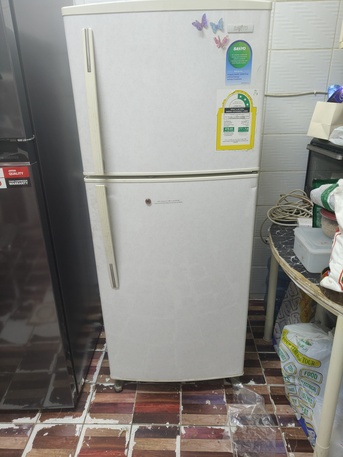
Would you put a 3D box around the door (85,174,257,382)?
[{"bbox_3d":[0.013,0.236,1.249,0.589,0.893,0.090,-2,22,0],"label":"door"}]

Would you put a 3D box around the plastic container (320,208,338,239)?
[{"bbox_3d":[0.655,-0.028,1.224,0.135,0.080,0.135,-2,22,0],"label":"plastic container"}]

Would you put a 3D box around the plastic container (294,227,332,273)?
[{"bbox_3d":[0.588,0.074,1.196,0.190,0.083,0.193,-2,22,0],"label":"plastic container"}]

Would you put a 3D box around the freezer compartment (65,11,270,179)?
[{"bbox_3d":[-0.007,-0.497,1.198,0.589,0.471,0.550,-2,22,0],"label":"freezer compartment"}]

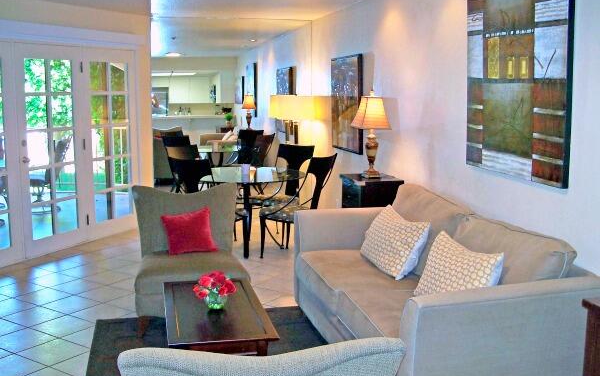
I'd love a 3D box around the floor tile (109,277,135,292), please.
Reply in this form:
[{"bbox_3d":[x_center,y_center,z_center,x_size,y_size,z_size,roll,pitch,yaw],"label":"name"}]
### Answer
[{"bbox_3d":[-1.405,0.814,5.414,0.317,0.010,0.317,6,10,31],"label":"floor tile"}]

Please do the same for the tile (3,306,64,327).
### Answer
[{"bbox_3d":[-1.910,0.924,4.602,0.317,0.010,0.317,6,10,31],"label":"tile"}]

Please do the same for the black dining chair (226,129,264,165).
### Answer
[{"bbox_3d":[-0.860,-0.342,9.433,0.459,0.996,0.561,6,10,30],"label":"black dining chair"}]

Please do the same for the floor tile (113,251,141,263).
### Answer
[{"bbox_3d":[-1.614,0.679,6.288,0.317,0.010,0.317,6,10,31],"label":"floor tile"}]

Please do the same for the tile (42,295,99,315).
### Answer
[{"bbox_3d":[-1.683,0.865,4.722,0.311,0.010,0.311,6,10,31],"label":"tile"}]

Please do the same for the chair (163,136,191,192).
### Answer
[{"bbox_3d":[-1.442,-0.198,8.430,0.459,0.996,0.561,6,10,30],"label":"chair"}]

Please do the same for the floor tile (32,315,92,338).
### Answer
[{"bbox_3d":[-1.629,0.953,4.420,0.325,0.010,0.325,6,10,32],"label":"floor tile"}]

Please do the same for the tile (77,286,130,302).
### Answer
[{"bbox_3d":[-1.519,0.828,4.984,0.311,0.010,0.311,6,10,31],"label":"tile"}]

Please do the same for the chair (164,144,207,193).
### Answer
[{"bbox_3d":[-1.201,0.040,7.265,0.450,0.980,0.520,-6,11,-40],"label":"chair"}]

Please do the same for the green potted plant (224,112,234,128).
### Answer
[{"bbox_3d":[-1.447,-1.388,13.203,0.194,0.337,0.194,-1,9,-14],"label":"green potted plant"}]

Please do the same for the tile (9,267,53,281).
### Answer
[{"bbox_3d":[-2.393,0.758,5.641,0.317,0.010,0.317,6,10,31],"label":"tile"}]

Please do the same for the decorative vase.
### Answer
[{"bbox_3d":[-0.469,0.618,3.587,0.130,0.100,0.130,-1,9,-13],"label":"decorative vase"}]

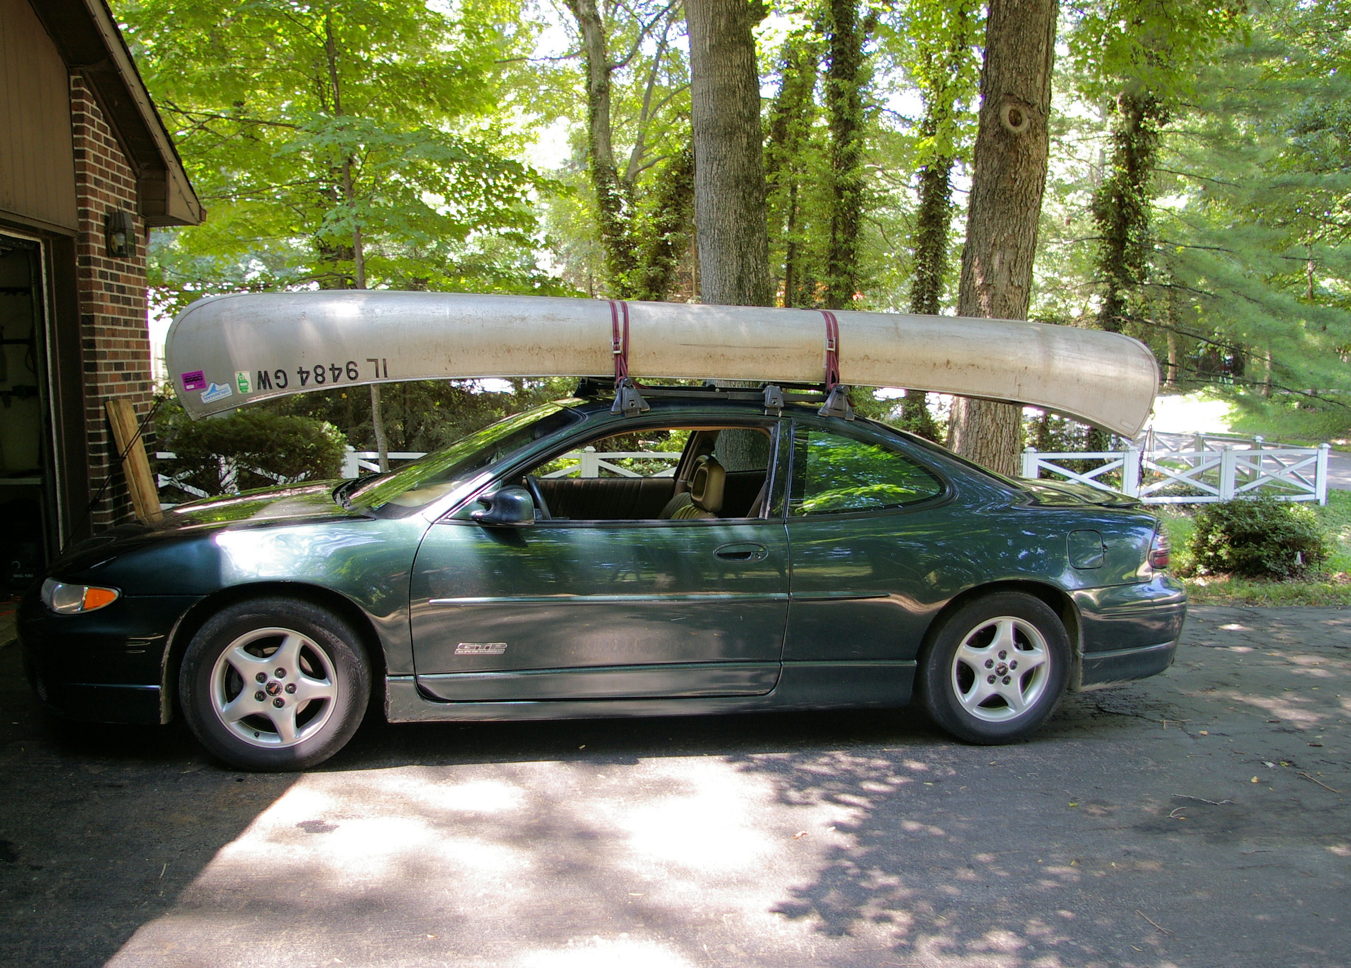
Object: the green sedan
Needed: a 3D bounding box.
[{"bbox_3d":[-0.161,0.281,4.989,4.980,1.400,1.860,0,6,-11],"label":"green sedan"}]

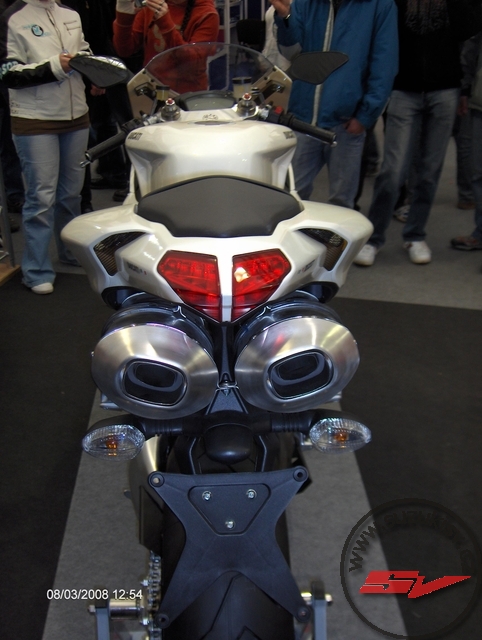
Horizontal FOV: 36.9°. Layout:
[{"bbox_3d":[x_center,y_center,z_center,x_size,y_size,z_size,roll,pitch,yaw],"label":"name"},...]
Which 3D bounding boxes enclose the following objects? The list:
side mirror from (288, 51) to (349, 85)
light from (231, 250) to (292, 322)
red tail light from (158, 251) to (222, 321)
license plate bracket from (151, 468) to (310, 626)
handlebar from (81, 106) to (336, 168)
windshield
[{"bbox_3d":[0.223,-0.727,2.080,0.170,0.092,0.070,-1,27,-3],"label":"side mirror"},{"bbox_3d":[0.025,-0.043,0.868,0.072,0.083,0.065,-1,27,-3],"label":"light"},{"bbox_3d":[-0.061,-0.043,0.865,0.072,0.083,0.065,-1,27,-3],"label":"red tail light"},{"bbox_3d":[-0.013,0.268,0.850,0.185,0.185,0.032,-1,2,-3],"label":"license plate bracket"},{"bbox_3d":[-0.089,-0.490,1.940,0.665,0.125,0.210,-3,27,-6],"label":"handlebar"},{"bbox_3d":[-0.096,-0.760,2.200,0.370,0.175,0.270,-1,27,-3],"label":"windshield"}]

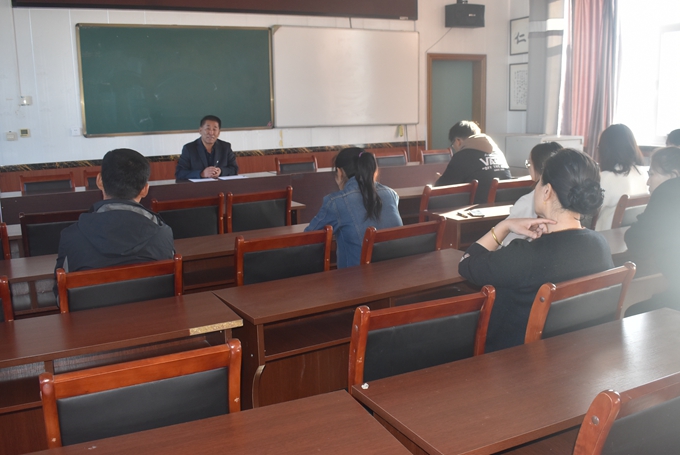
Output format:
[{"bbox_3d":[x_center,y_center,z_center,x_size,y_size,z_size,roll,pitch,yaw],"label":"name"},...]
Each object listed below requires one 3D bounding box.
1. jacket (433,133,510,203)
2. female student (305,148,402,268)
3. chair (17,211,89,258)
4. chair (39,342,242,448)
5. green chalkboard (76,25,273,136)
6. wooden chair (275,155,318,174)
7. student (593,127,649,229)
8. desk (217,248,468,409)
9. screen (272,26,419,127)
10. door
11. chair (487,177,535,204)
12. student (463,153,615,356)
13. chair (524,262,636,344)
[{"bbox_3d":[0.976,-0.346,4.807,0.640,0.670,0.520,-7,13,-28],"label":"jacket"},{"bbox_3d":[0.048,0.215,3.361,0.500,1.250,0.750,-8,13,-30],"label":"female student"},{"bbox_3d":[-1.664,0.345,3.932,0.470,0.970,0.550,-6,11,-27],"label":"chair"},{"bbox_3d":[-0.558,0.703,1.811,0.470,0.970,0.550,-6,11,-23],"label":"chair"},{"bbox_3d":[-1.790,-1.666,7.284,2.112,1.174,0.040,-5,11,-21],"label":"green chalkboard"},{"bbox_3d":[-0.342,-0.244,6.389,0.455,0.885,0.520,-7,13,-28],"label":"wooden chair"},{"bbox_3d":[1.618,0.013,4.132,0.470,1.280,0.750,-7,12,-29],"label":"student"},{"bbox_3d":[0.151,0.594,2.950,1.350,0.750,0.410,-7,12,-30],"label":"desk"},{"bbox_3d":[0.122,-1.856,8.010,1.944,1.174,0.030,-5,11,-21],"label":"screen"},{"bbox_3d":[1.561,-1.318,8.721,0.980,2.020,0.120,-7,13,-28],"label":"door"},{"bbox_3d":[1.195,0.054,4.922,0.450,0.920,0.530,-7,12,-28],"label":"chair"},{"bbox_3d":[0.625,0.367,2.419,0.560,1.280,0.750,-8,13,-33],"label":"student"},{"bbox_3d":[0.700,0.562,2.346,0.450,0.920,0.530,-9,13,-33],"label":"chair"}]

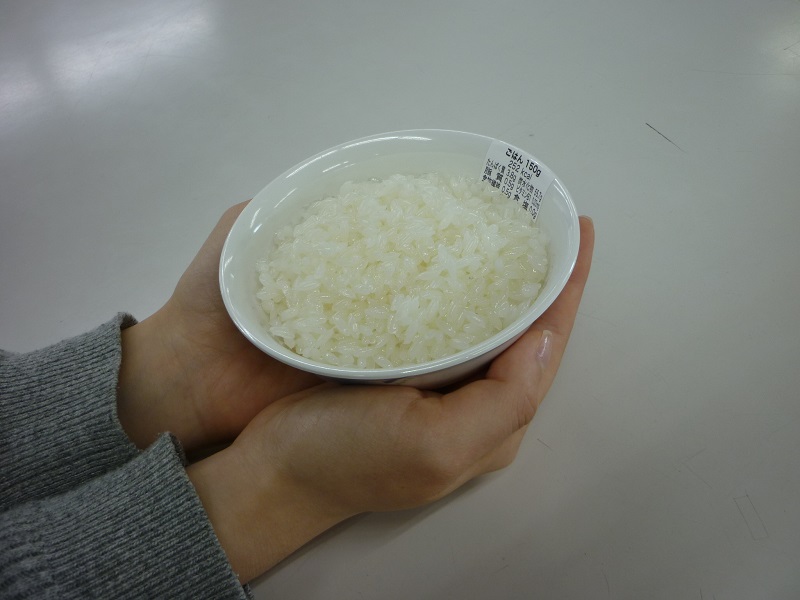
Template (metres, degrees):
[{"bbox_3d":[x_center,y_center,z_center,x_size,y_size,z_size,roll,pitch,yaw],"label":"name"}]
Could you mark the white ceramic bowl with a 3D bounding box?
[{"bbox_3d":[0.003,-0.003,0.284,0.125,0.055,0.125,-6,46,6],"label":"white ceramic bowl"}]

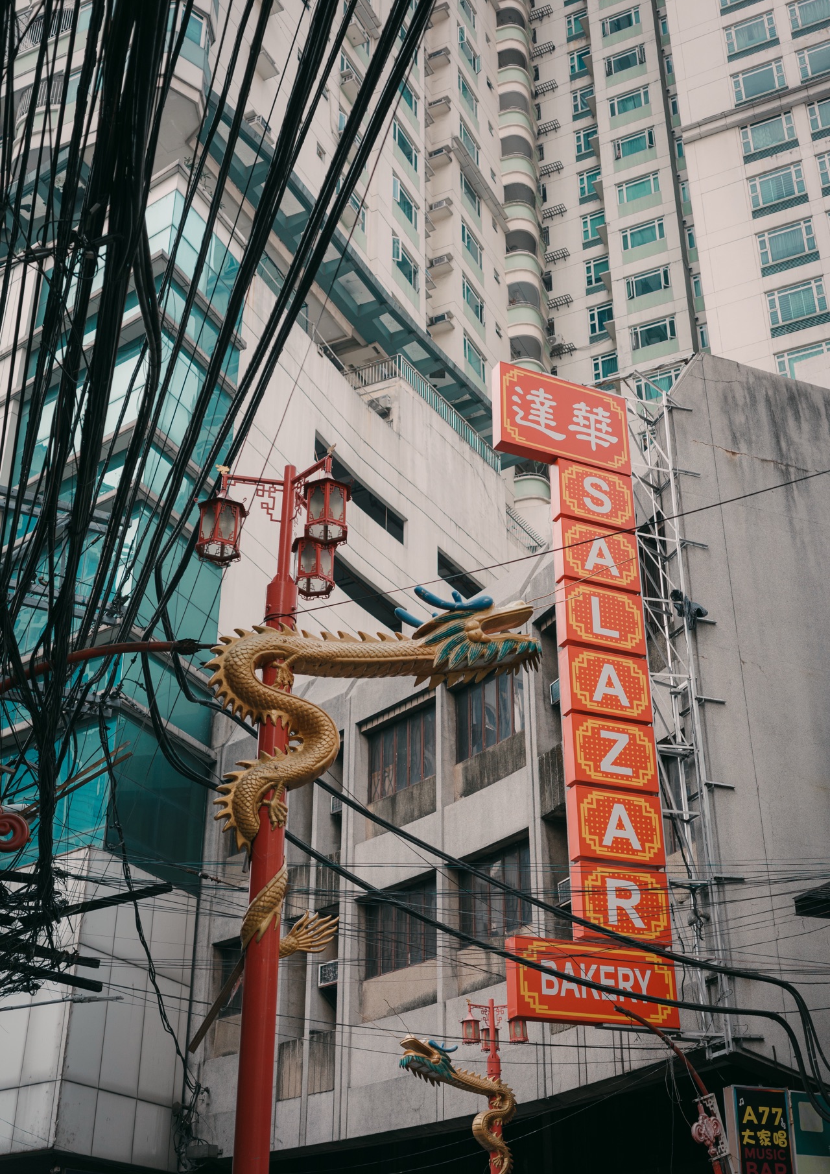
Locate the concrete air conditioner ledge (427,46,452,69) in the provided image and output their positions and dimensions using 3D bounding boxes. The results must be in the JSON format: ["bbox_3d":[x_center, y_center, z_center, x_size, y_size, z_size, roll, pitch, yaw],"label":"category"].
[{"bbox_3d":[1.084,-23.657,61.796,0.880,0.650,0.560,-13,-31,23],"label":"concrete air conditioner ledge"}]

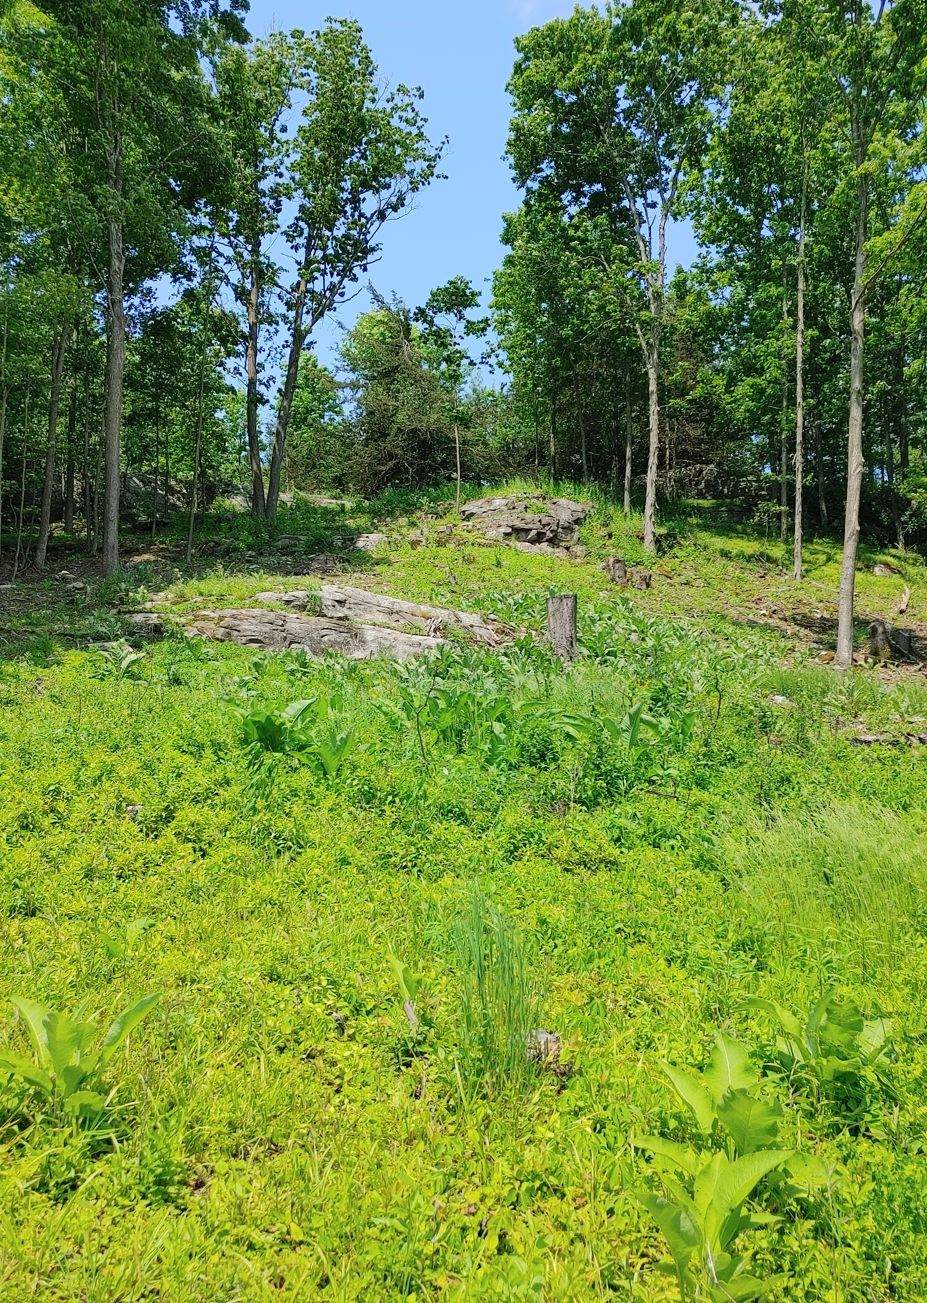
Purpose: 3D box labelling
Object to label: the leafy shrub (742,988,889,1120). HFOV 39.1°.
[{"bbox_3d":[1.152,1.315,4.250,0.450,0.370,0.430,1,-3,0],"label":"leafy shrub"}]

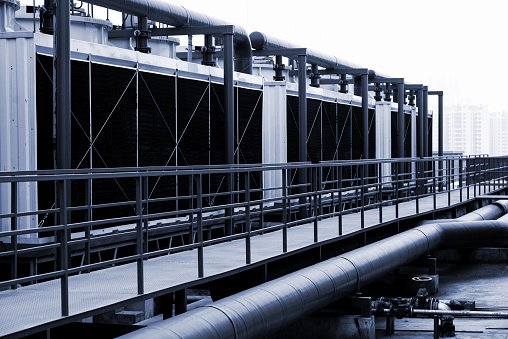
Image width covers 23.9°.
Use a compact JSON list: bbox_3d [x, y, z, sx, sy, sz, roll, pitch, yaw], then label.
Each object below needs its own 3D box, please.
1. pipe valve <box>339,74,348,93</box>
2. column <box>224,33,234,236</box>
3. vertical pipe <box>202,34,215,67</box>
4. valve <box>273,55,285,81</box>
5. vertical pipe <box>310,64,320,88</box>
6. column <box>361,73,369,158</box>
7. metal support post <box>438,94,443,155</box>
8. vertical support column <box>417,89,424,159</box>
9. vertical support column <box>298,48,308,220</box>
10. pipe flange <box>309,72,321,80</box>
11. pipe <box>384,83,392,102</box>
[{"bbox_3d":[2.255,-2.154,30.204,0.250,0.450,0.250,0,1,17],"label":"pipe valve"},{"bbox_3d":[-0.369,-0.431,18.821,0.155,3.400,0.155,0,1,17],"label":"column"},{"bbox_3d":[-0.777,-2.035,20.566,0.190,0.540,0.190,0,1,17],"label":"vertical pipe"},{"bbox_3d":[0.517,-2.095,24.678,0.250,0.520,0.250,-1,1,0],"label":"valve"},{"bbox_3d":[1.413,-2.134,27.528,0.190,0.550,0.190,0,1,17],"label":"vertical pipe"},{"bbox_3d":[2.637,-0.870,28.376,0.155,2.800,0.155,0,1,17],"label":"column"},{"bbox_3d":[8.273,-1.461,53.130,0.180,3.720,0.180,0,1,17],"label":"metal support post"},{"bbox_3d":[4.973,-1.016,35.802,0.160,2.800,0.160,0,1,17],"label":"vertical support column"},{"bbox_3d":[0.966,-0.553,23.062,0.155,3.350,0.155,0,1,17],"label":"vertical support column"},{"bbox_3d":[1.398,-2.126,27.483,0.250,0.170,0.260,0,1,17],"label":"pipe flange"},{"bbox_3d":[4.016,-2.296,35.798,0.200,0.600,0.200,0,1,17],"label":"pipe"}]

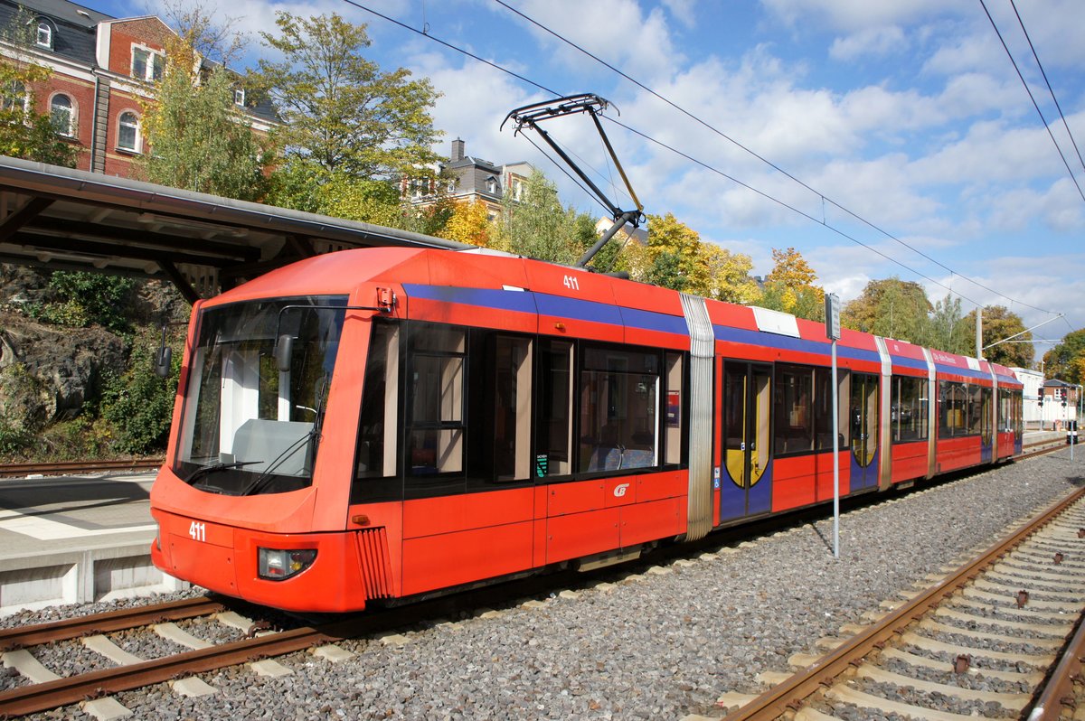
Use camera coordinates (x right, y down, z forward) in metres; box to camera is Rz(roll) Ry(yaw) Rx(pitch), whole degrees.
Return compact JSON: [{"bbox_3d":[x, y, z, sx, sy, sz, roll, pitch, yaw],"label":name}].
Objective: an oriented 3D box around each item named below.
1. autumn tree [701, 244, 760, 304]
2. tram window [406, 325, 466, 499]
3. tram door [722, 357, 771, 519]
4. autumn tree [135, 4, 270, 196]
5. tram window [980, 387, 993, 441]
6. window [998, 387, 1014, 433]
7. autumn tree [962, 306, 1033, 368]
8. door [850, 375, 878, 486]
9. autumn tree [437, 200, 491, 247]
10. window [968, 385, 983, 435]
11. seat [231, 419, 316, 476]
[{"bbox_3d":[13.846,-5.371,60.000,4.500,6.800,4.600,-1,-4,40],"label":"autumn tree"},{"bbox_3d":[-0.934,0.429,7.003,0.080,1.488,0.719,-1,-4,40],"label":"tram window"},{"bbox_3d":[2.898,1.102,11.584,0.100,2.247,1.660,-1,-4,40],"label":"tram door"},{"bbox_3d":[-12.461,-8.791,30.000,4.800,8.800,4.900,-1,-4,40],"label":"autumn tree"},{"bbox_3d":[13.162,1.636,24.149,0.080,1.607,1.715,-1,-4,40],"label":"tram window"},{"bbox_3d":[15.121,1.616,26.577,0.080,1.485,2.644,-1,-4,40],"label":"window"},{"bbox_3d":[51.310,-1.279,92.000,8.000,9.800,8.200,-1,-4,40],"label":"autumn tree"},{"bbox_3d":[6.111,1.356,15.485,0.100,2.267,1.690,-1,-4,40],"label":"door"},{"bbox_3d":[-4.574,-6.455,47.000,3.200,5.600,3.300,-1,-4,40],"label":"autumn tree"},{"bbox_3d":[12.134,1.398,22.883,0.080,1.470,1.831,-1,-4,40],"label":"window"},{"bbox_3d":[-2.357,0.770,7.100,0.900,0.580,0.500,-1,-4,40],"label":"seat"}]

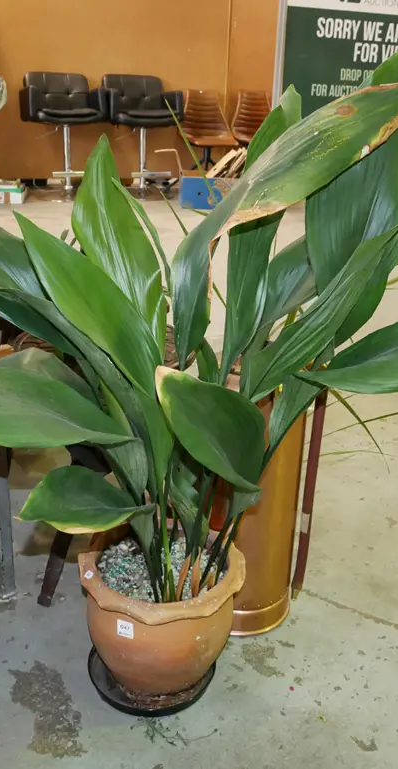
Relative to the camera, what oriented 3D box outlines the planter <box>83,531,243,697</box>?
[{"bbox_3d":[-0.073,0.427,1.331,0.295,0.260,0.295,3,25,0],"label":"planter"}]

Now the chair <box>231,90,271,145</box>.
[{"bbox_3d":[0.545,-2.121,6.277,0.460,0.830,0.500,-4,26,-15],"label":"chair"}]

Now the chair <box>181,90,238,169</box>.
[{"bbox_3d":[0.088,-2.090,6.159,0.460,0.830,0.500,-4,26,-15],"label":"chair"}]

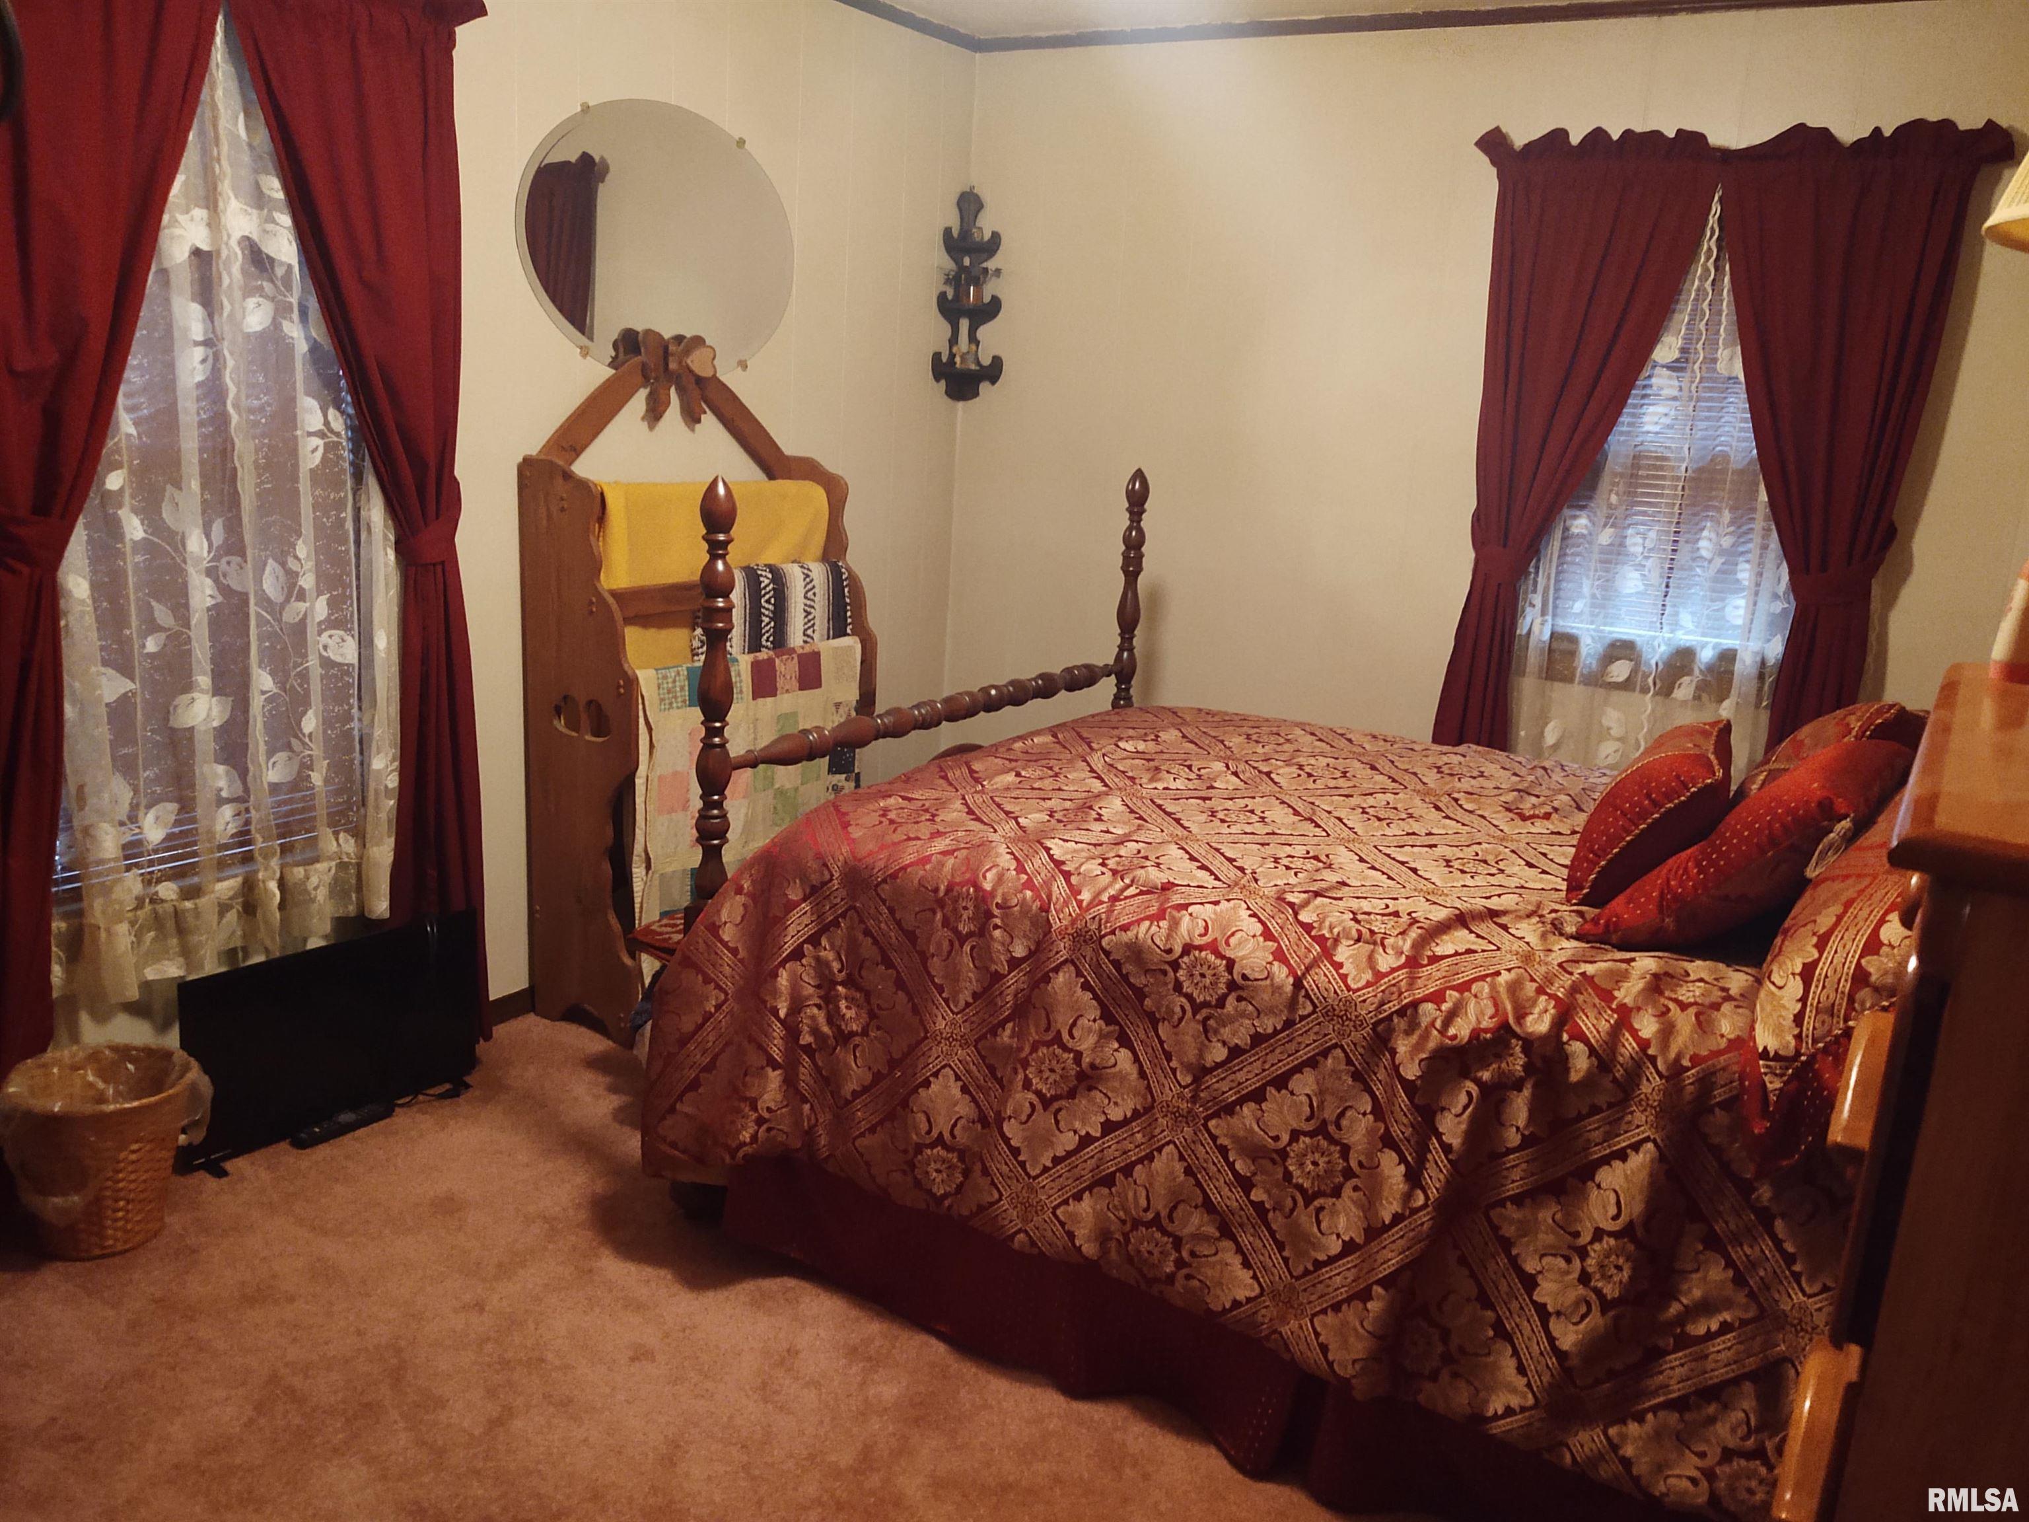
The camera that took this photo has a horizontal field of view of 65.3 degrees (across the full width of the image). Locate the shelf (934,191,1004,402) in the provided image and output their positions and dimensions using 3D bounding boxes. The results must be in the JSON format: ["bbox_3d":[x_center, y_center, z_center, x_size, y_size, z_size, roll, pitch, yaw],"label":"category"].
[{"bbox_3d":[-0.134,-1.330,4.543,0.209,0.580,0.127,0,14,-14],"label":"shelf"}]

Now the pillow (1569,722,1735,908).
[{"bbox_3d":[1.058,0.088,2.544,0.127,0.315,0.427,46,27,12],"label":"pillow"}]

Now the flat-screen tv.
[{"bbox_3d":[-1.314,0.522,3.032,0.122,0.371,0.600,13,16,34],"label":"flat-screen tv"}]

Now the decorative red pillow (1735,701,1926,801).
[{"bbox_3d":[1.398,0.070,2.692,0.168,0.427,0.529,51,31,14],"label":"decorative red pillow"}]

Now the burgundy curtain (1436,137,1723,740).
[{"bbox_3d":[1.267,-0.401,3.818,0.539,2.055,0.112,11,15,30],"label":"burgundy curtain"}]

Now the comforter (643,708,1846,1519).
[{"bbox_3d":[0.620,0.380,2.812,1.913,0.570,1.719,11,15,30],"label":"comforter"}]

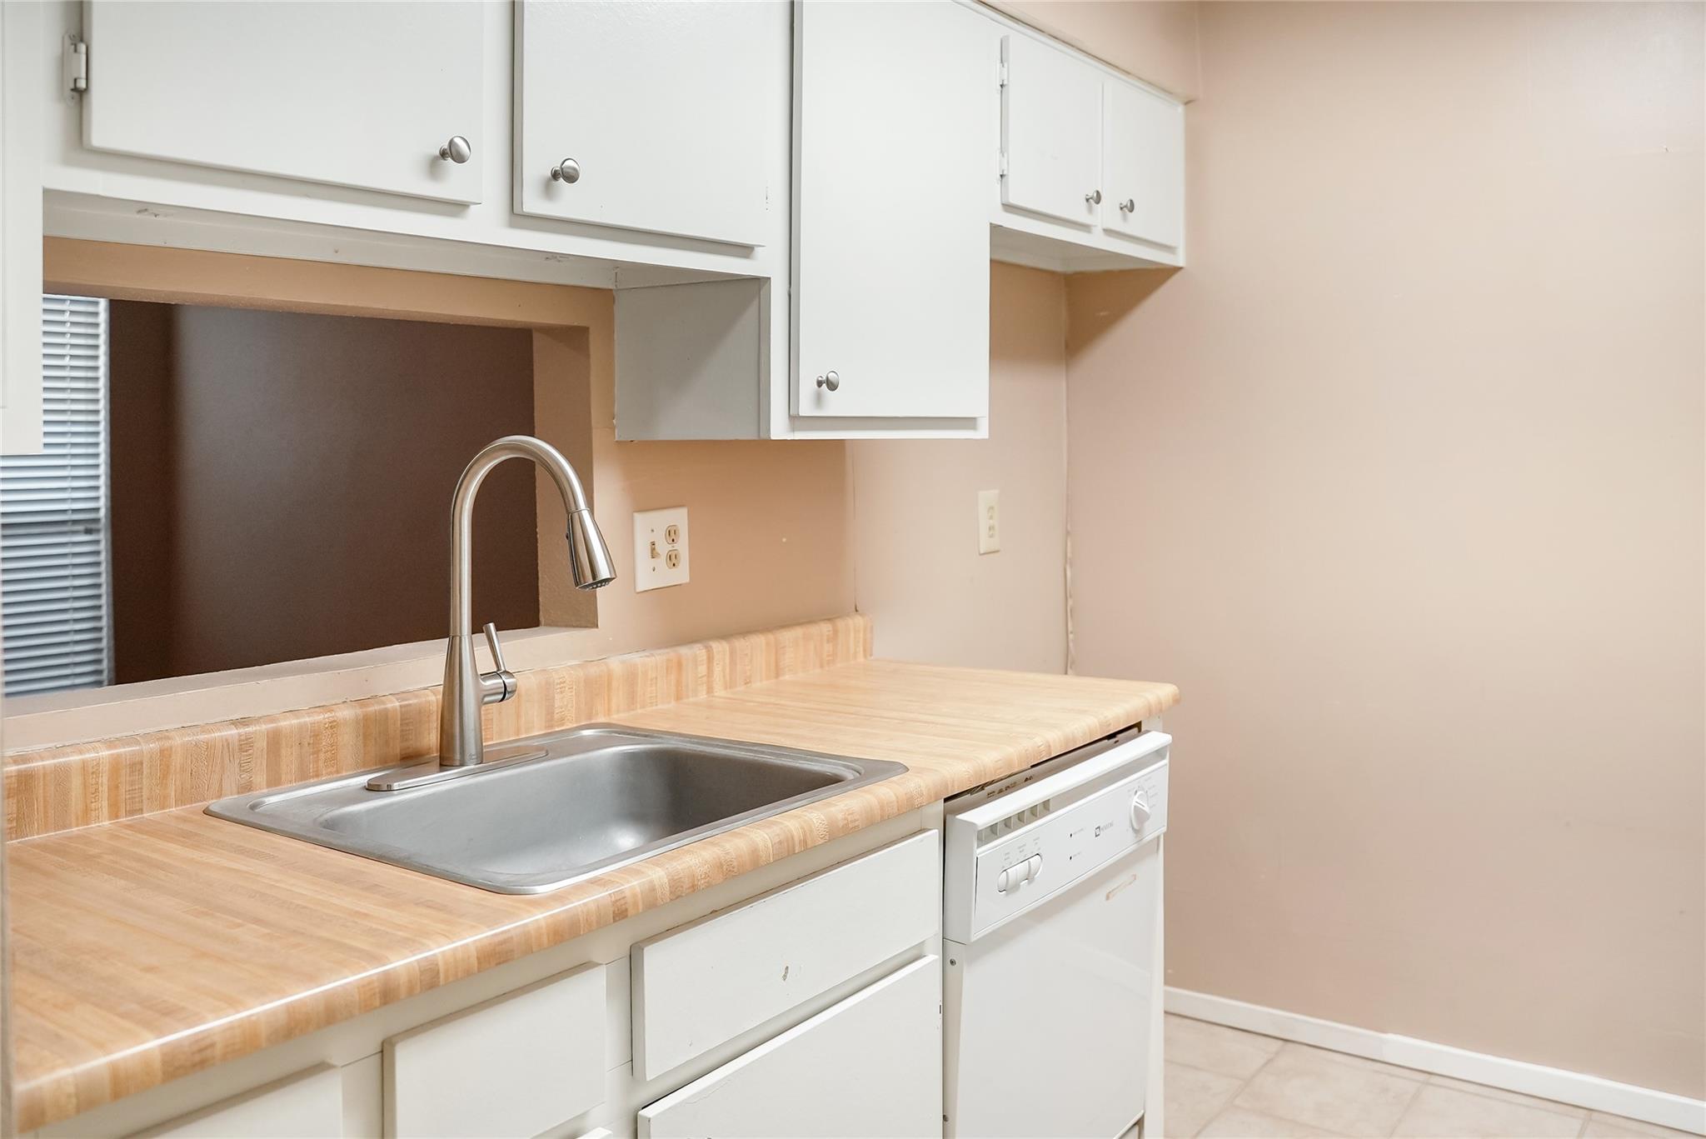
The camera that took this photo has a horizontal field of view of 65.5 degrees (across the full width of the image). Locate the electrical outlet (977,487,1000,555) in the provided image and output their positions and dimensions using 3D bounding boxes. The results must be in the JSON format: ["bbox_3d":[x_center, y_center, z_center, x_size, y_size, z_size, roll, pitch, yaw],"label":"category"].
[{"bbox_3d":[0.294,-0.102,2.860,0.008,0.127,0.078,3,5,37],"label":"electrical outlet"}]

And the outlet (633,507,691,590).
[{"bbox_3d":[-0.301,-0.031,2.085,0.010,0.117,0.117,3,5,37],"label":"outlet"}]

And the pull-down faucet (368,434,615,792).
[{"bbox_3d":[-0.396,0.047,1.558,0.270,0.405,0.255,2,5,33],"label":"pull-down faucet"}]

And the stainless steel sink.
[{"bbox_3d":[-0.326,0.337,1.556,0.560,0.180,0.625,3,5,37],"label":"stainless steel sink"}]

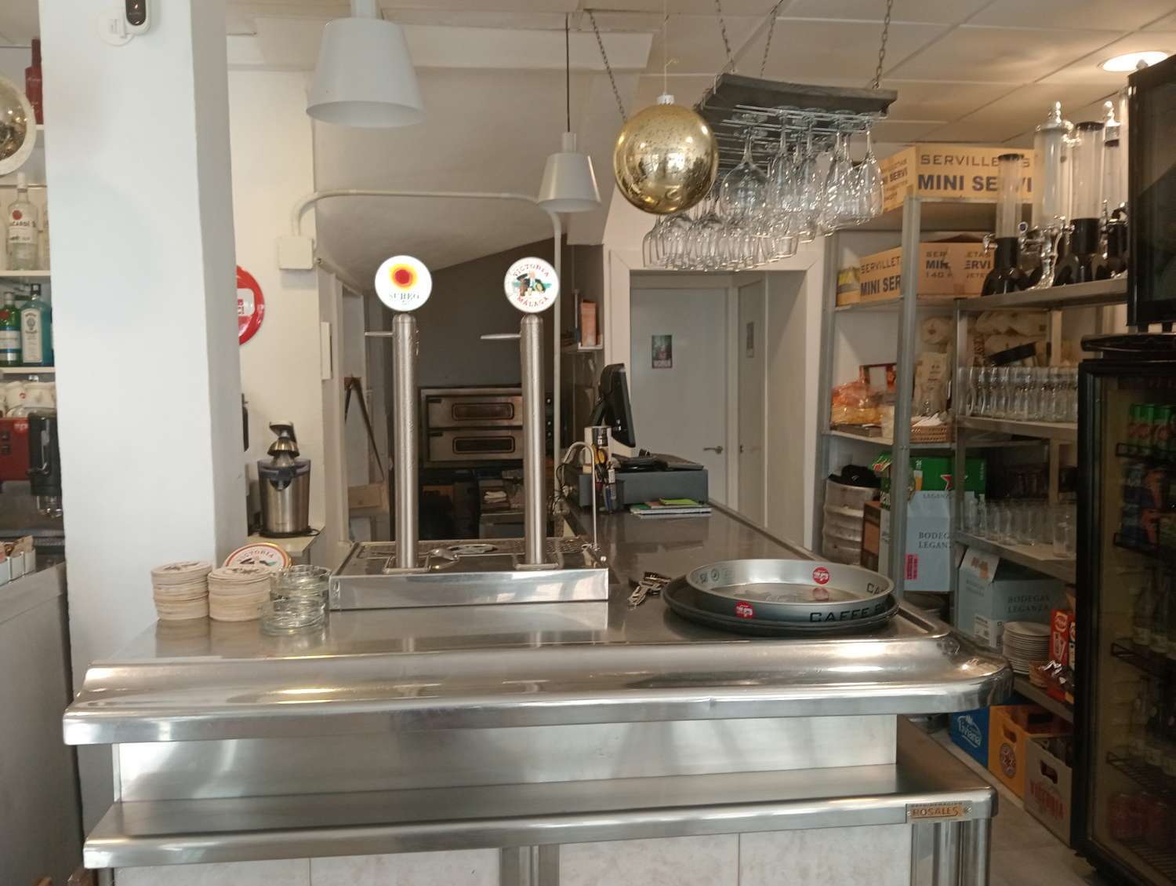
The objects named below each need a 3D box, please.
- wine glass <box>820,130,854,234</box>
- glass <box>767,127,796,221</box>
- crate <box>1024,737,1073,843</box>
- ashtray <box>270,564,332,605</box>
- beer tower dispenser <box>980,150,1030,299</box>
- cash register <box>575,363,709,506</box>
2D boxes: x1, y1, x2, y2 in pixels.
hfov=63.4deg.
[{"bbox_3d":[0.496,-0.543,1.889,0.065,0.211,0.065,2,5,-7],"label":"wine glass"},{"bbox_3d":[0.383,-0.547,1.876,0.061,0.206,0.061,2,5,-7],"label":"glass"},{"bbox_3d":[1.707,1.141,3.150,0.390,0.248,0.258,-1,5,-5],"label":"crate"},{"bbox_3d":[-0.446,0.220,1.484,0.094,0.038,0.094,-1,5,-7],"label":"ashtray"},{"bbox_3d":[1.732,-0.896,3.920,0.210,0.595,0.205,-1,4,-7],"label":"beer tower dispenser"},{"bbox_3d":[0.140,-0.043,3.141,0.415,0.430,0.410,-1,5,-10],"label":"cash register"}]

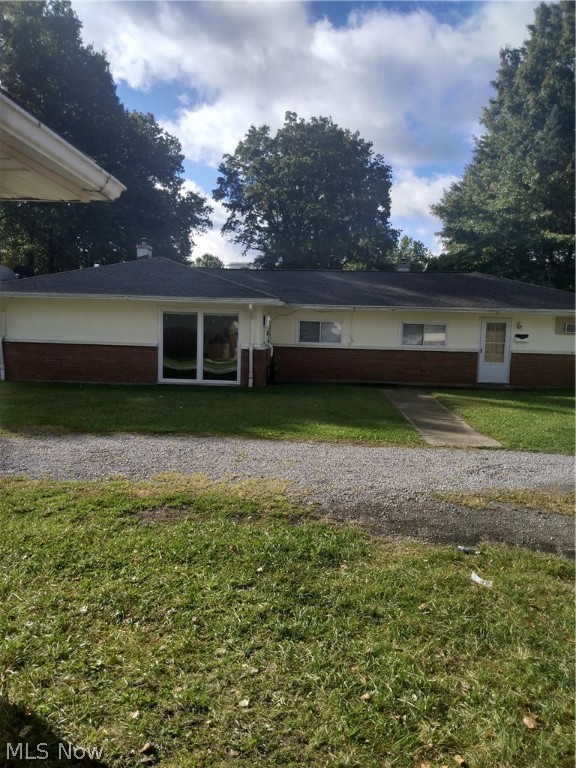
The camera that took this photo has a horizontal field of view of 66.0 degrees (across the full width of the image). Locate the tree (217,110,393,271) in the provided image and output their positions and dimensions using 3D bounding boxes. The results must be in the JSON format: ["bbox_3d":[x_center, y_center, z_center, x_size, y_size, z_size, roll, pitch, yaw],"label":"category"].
[{"bbox_3d":[1.226,-10.486,32.027,13.700,17.165,13.500,2,6,3],"label":"tree"}]

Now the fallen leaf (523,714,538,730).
[{"bbox_3d":[0.973,1.358,1.780,0.055,0.020,0.060,2,6,3],"label":"fallen leaf"}]

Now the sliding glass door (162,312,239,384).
[{"bbox_3d":[-2.380,-0.966,12.032,2.200,2.030,0.120,2,6,3],"label":"sliding glass door"}]

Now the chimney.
[{"bbox_3d":[-5.168,-4.815,16.048,0.450,0.880,0.450,2,6,3],"label":"chimney"}]

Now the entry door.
[{"bbox_3d":[6.596,-1.040,14.140,0.970,2.070,0.100,2,6,3],"label":"entry door"}]

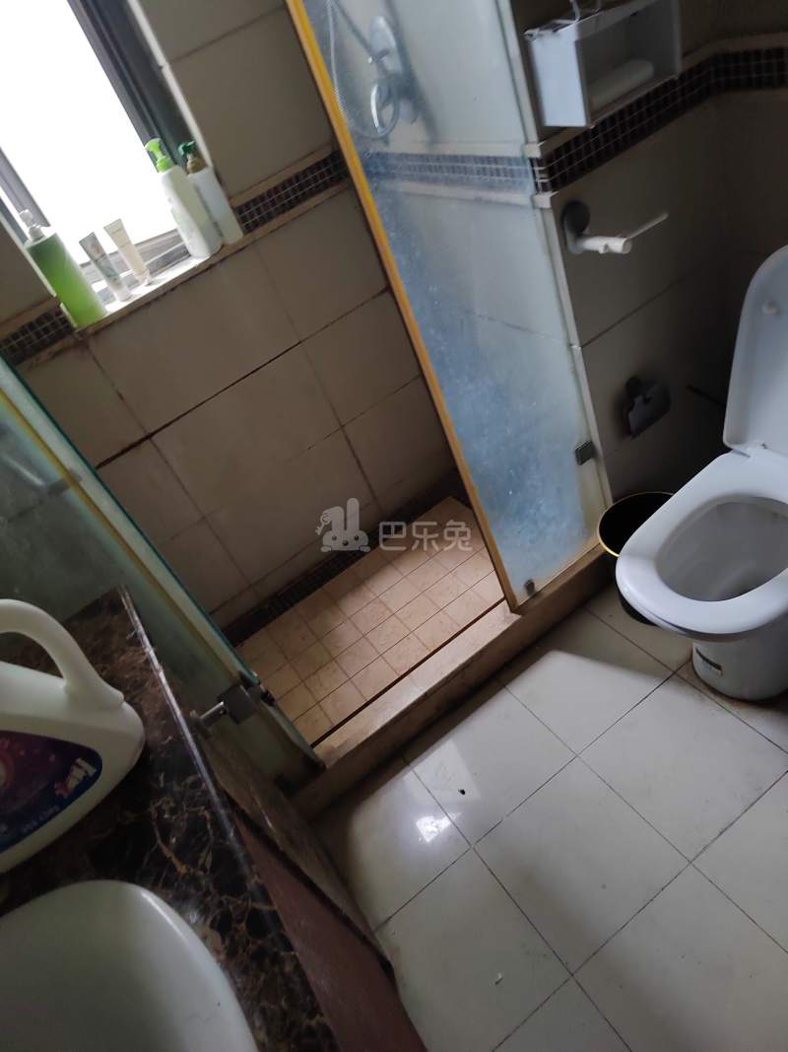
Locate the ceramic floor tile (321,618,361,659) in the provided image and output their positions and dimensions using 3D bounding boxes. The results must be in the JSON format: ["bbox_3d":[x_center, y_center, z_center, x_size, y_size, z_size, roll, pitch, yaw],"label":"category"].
[{"bbox_3d":[-0.157,0.341,2.108,0.108,0.010,0.103,-35,38,-13],"label":"ceramic floor tile"}]

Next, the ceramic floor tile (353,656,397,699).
[{"bbox_3d":[-0.053,0.425,1.948,0.108,0.010,0.103,-35,38,-13],"label":"ceramic floor tile"}]

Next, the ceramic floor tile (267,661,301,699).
[{"bbox_3d":[-0.299,0.422,1.860,0.098,0.010,0.097,-35,39,-13],"label":"ceramic floor tile"}]

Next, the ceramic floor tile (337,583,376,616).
[{"bbox_3d":[-0.121,0.237,2.213,0.108,0.010,0.103,-35,38,-13],"label":"ceramic floor tile"}]

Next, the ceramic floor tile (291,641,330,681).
[{"bbox_3d":[-0.245,0.403,2.083,0.108,0.010,0.103,-35,38,-13],"label":"ceramic floor tile"}]

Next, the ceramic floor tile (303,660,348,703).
[{"bbox_3d":[-0.173,0.404,1.812,0.098,0.010,0.097,-35,39,-13],"label":"ceramic floor tile"}]

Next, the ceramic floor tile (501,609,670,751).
[{"bbox_3d":[0.451,0.364,1.685,0.300,0.010,0.297,-35,39,-13],"label":"ceramic floor tile"}]

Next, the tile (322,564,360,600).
[{"bbox_3d":[-0.159,0.178,2.092,0.099,0.009,0.097,-35,37,-13],"label":"tile"}]

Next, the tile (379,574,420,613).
[{"bbox_3d":[0.020,0.196,1.947,0.098,0.010,0.097,-35,39,-13],"label":"tile"}]

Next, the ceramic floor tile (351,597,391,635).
[{"bbox_3d":[-0.061,0.255,1.932,0.100,0.010,0.094,-35,39,-13],"label":"ceramic floor tile"}]

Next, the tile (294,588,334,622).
[{"bbox_3d":[-0.231,0.233,2.041,0.098,0.010,0.092,-35,39,-13],"label":"tile"}]

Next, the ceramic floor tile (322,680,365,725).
[{"bbox_3d":[-0.128,0.442,1.747,0.100,0.010,0.094,-35,39,-13],"label":"ceramic floor tile"}]

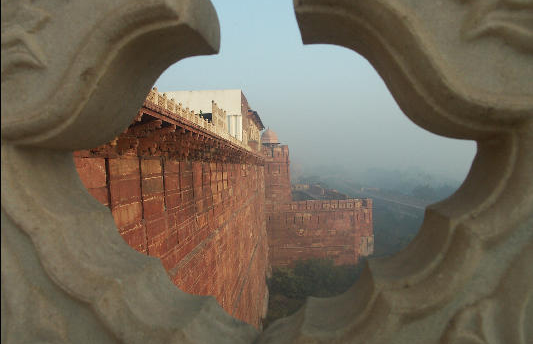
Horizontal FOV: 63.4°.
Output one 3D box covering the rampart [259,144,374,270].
[{"bbox_3d":[9.700,5.600,92.000,23.500,28.500,17.000,0,0,-4],"label":"rampart"}]

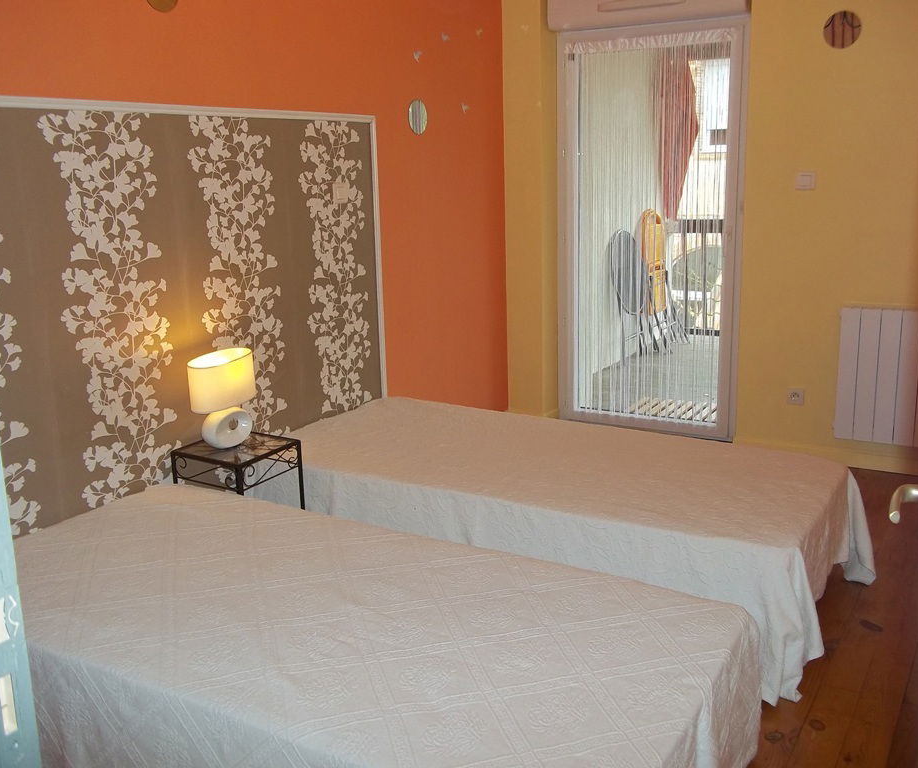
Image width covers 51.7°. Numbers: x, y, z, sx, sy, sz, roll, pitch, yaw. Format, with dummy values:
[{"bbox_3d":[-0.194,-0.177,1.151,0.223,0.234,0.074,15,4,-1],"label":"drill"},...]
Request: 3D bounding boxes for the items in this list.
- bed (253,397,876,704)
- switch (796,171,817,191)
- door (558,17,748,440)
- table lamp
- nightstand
[{"bbox_3d":[0.282,0.449,3.164,1.878,0.475,0.934,5,15,28],"label":"bed"},{"bbox_3d":[1.514,-0.887,4.134,0.084,0.080,0.015,5,15,28],"label":"switch"},{"bbox_3d":[0.917,-0.731,4.694,0.828,1.880,0.040,5,15,28],"label":"door"},{"bbox_3d":[-0.720,0.058,2.906,0.147,0.281,0.304,2,14,15],"label":"table lamp"},{"bbox_3d":[-0.685,0.469,2.999,0.303,0.564,0.291,5,15,28],"label":"nightstand"}]

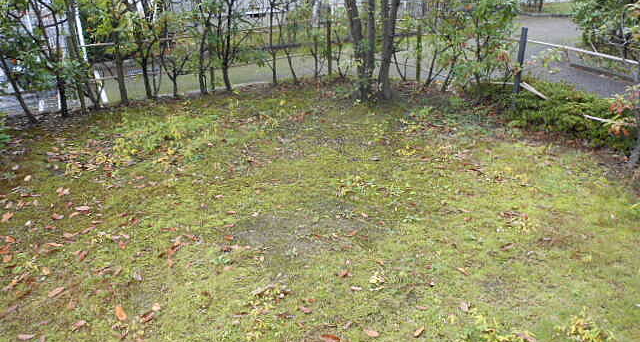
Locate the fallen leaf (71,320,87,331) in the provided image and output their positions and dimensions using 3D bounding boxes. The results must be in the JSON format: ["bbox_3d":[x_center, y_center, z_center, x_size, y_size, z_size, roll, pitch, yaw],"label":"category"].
[{"bbox_3d":[-1.069,0.690,2.303,0.031,0.015,0.071,12,26,25],"label":"fallen leaf"}]

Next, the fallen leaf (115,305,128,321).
[{"bbox_3d":[-0.916,0.651,2.390,0.042,0.020,0.112,-18,29,-35],"label":"fallen leaf"}]

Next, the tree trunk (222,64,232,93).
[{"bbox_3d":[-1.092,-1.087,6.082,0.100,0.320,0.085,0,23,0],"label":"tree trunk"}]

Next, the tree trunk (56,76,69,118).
[{"bbox_3d":[-2.595,-0.763,5.196,0.077,0.409,0.071,-11,26,-25],"label":"tree trunk"}]

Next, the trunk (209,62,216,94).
[{"bbox_3d":[-1.266,-1.110,6.068,0.076,0.359,0.065,-5,24,-11],"label":"trunk"}]

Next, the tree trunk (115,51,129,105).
[{"bbox_3d":[-2.141,-1.012,5.582,0.093,0.562,0.087,-9,25,-19],"label":"tree trunk"}]

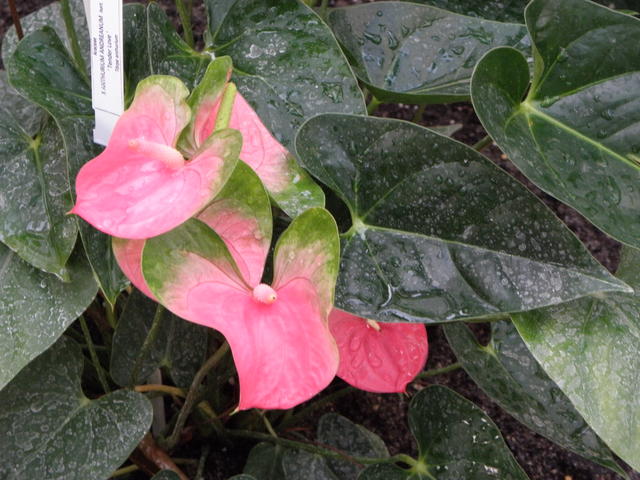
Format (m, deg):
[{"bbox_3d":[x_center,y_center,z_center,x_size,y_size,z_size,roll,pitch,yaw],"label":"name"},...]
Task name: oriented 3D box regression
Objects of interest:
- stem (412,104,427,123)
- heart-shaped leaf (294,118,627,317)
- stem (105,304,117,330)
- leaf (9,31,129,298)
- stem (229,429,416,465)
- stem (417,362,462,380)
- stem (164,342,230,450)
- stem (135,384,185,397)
[{"bbox_3d":[0.071,-0.091,1.860,0.005,0.015,0.005,16,27,0],"label":"stem"},{"bbox_3d":[0.093,-0.006,1.650,0.215,0.035,0.142,13,57,8],"label":"heart-shaped leaf"},{"bbox_3d":[-0.142,0.053,1.760,0.007,0.021,0.007,-15,27,0],"label":"stem"},{"bbox_3d":[-0.153,-0.048,1.620,0.092,0.187,0.042,-2,9,15],"label":"leaf"},{"bbox_3d":[0.000,0.140,1.750,0.127,0.012,0.012,9,0,9],"label":"stem"},{"bbox_3d":[0.083,0.091,1.790,0.033,0.006,0.006,-13,0,11],"label":"stem"},{"bbox_3d":[-0.082,0.104,1.740,0.012,0.087,0.012,30,22,0],"label":"stem"},{"bbox_3d":[-0.108,0.102,1.740,0.034,0.007,0.007,6,0,-6],"label":"stem"}]

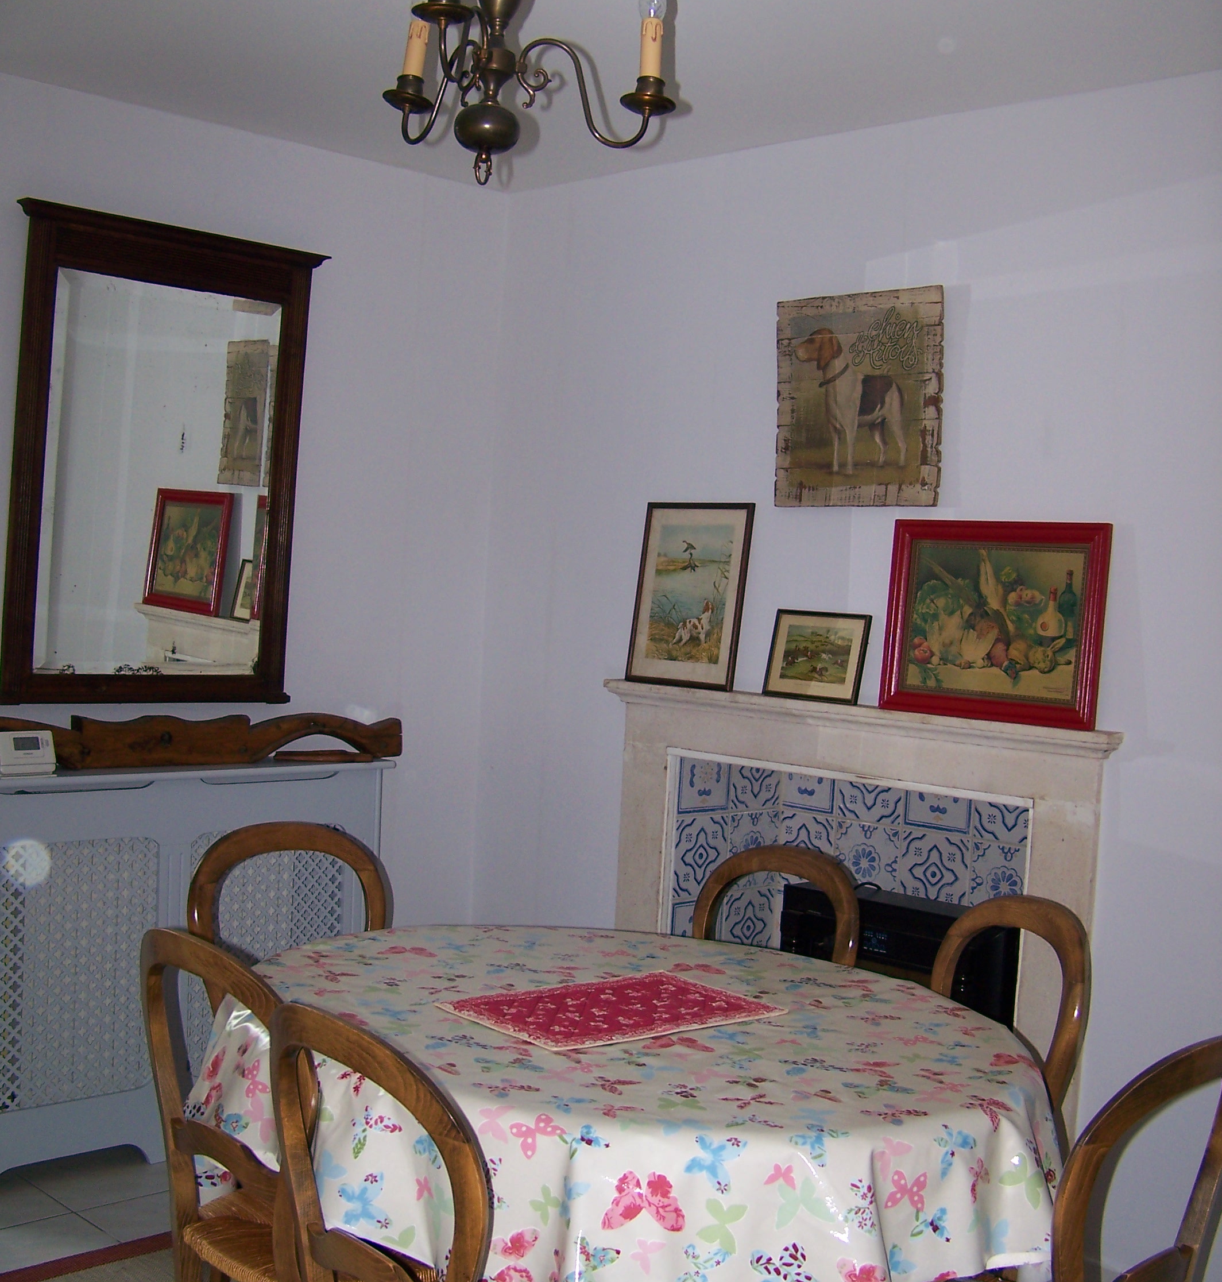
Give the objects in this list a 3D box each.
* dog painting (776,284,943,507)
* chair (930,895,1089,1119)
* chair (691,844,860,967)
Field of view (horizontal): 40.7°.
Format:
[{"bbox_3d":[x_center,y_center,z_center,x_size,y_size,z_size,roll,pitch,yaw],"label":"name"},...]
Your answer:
[{"bbox_3d":[0.551,-0.541,3.705,0.440,0.475,0.030,5,3,43],"label":"dog painting"},{"bbox_3d":[0.481,0.874,2.742,0.470,0.890,0.450,2,2,-23],"label":"chair"},{"bbox_3d":[0.145,0.844,3.053,0.470,0.890,0.450,2,3,-38],"label":"chair"}]

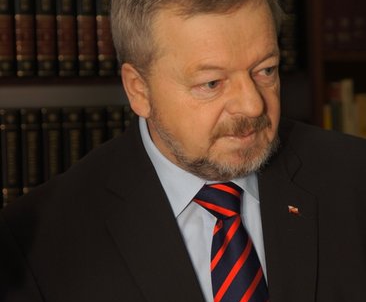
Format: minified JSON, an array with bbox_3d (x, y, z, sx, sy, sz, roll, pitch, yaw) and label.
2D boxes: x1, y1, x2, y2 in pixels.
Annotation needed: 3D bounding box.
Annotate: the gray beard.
[{"bbox_3d":[0.048,-0.009,1.690,0.142,0.083,0.100,-3,16,-32],"label":"gray beard"}]

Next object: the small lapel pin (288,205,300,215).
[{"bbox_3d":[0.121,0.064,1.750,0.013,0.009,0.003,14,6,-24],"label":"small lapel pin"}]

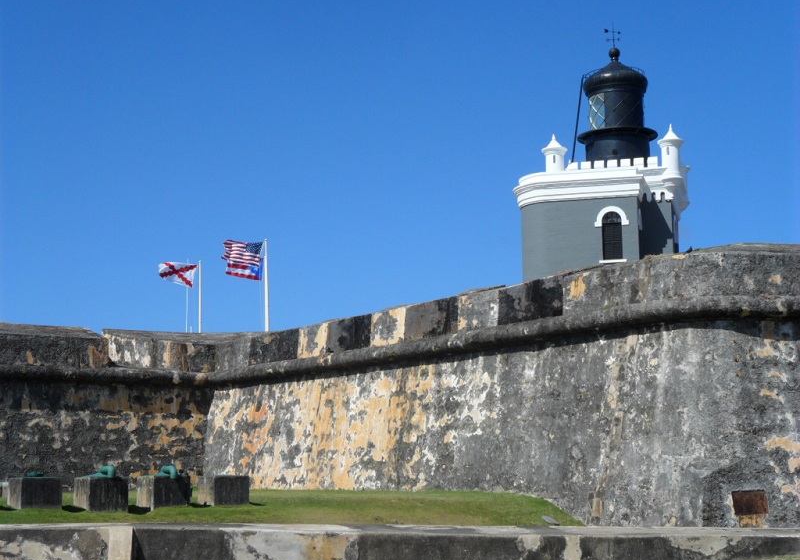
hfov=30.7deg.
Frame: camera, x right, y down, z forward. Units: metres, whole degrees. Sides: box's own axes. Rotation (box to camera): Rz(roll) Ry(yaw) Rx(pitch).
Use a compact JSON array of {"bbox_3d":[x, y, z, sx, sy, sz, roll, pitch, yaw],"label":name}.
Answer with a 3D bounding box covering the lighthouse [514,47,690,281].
[{"bbox_3d":[12.087,-6.623,86.133,9.600,15.300,9.000,-2,-8,14],"label":"lighthouse"}]

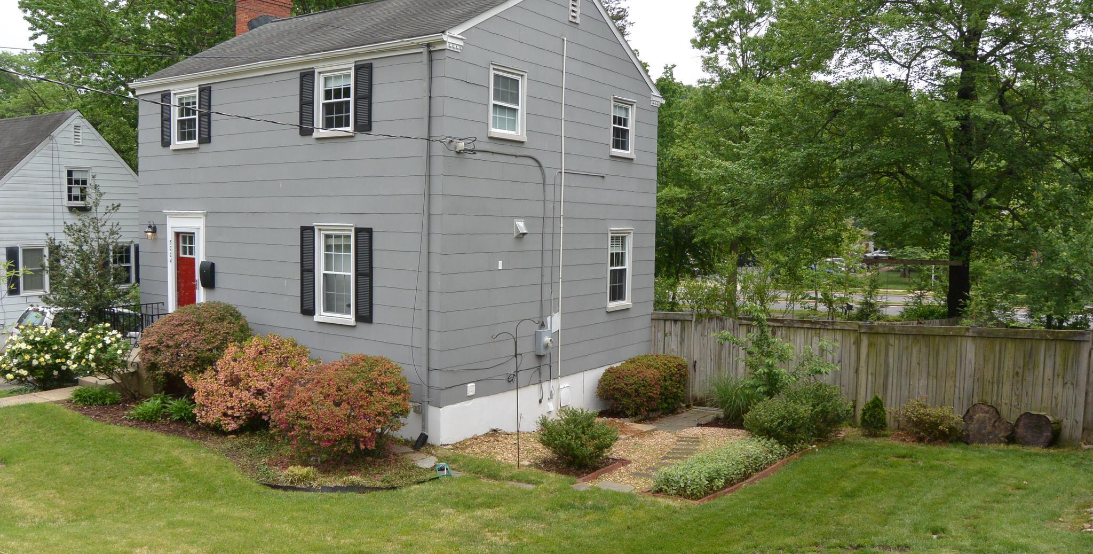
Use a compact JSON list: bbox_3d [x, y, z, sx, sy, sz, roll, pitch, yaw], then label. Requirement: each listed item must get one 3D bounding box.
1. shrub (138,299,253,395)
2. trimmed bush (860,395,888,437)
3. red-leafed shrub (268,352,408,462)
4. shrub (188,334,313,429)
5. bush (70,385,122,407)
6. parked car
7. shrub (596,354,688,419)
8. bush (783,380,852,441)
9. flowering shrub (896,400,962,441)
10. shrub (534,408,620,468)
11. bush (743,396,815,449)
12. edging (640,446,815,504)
[{"bbox_3d":[-6.019,1.264,14.142,1.759,1.608,1.658,3,4,35],"label":"shrub"},{"bbox_3d":[5.701,2.424,14.306,0.480,0.730,0.480,3,4,35],"label":"trimmed bush"},{"bbox_3d":[-2.905,1.771,11.565,1.859,1.306,1.759,1,4,0],"label":"red-leafed shrub"},{"bbox_3d":[-4.747,1.645,13.113,2.050,1.550,1.800,3,4,35],"label":"shrub"},{"bbox_3d":[-7.428,1.964,13.550,0.824,0.342,0.724,3,4,35],"label":"bush"},{"bbox_3d":[-11.487,1.549,21.893,1.800,1.680,4.500,3,4,35],"label":"parked car"},{"bbox_3d":[1.812,2.021,15.632,1.206,1.105,2.010,3,4,35],"label":"shrub"},{"bbox_3d":[4.634,2.283,14.132,1.200,1.020,1.150,3,4,35],"label":"bush"},{"bbox_3d":[6.383,2.368,13.727,1.055,0.703,0.854,3,4,35],"label":"flowering shrub"},{"bbox_3d":[0.447,2.278,11.717,1.170,0.860,1.120,1,4,0],"label":"shrub"},{"bbox_3d":[3.788,2.347,13.384,1.150,0.860,1.100,3,4,35],"label":"bush"},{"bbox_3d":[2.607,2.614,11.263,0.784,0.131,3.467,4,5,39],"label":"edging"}]

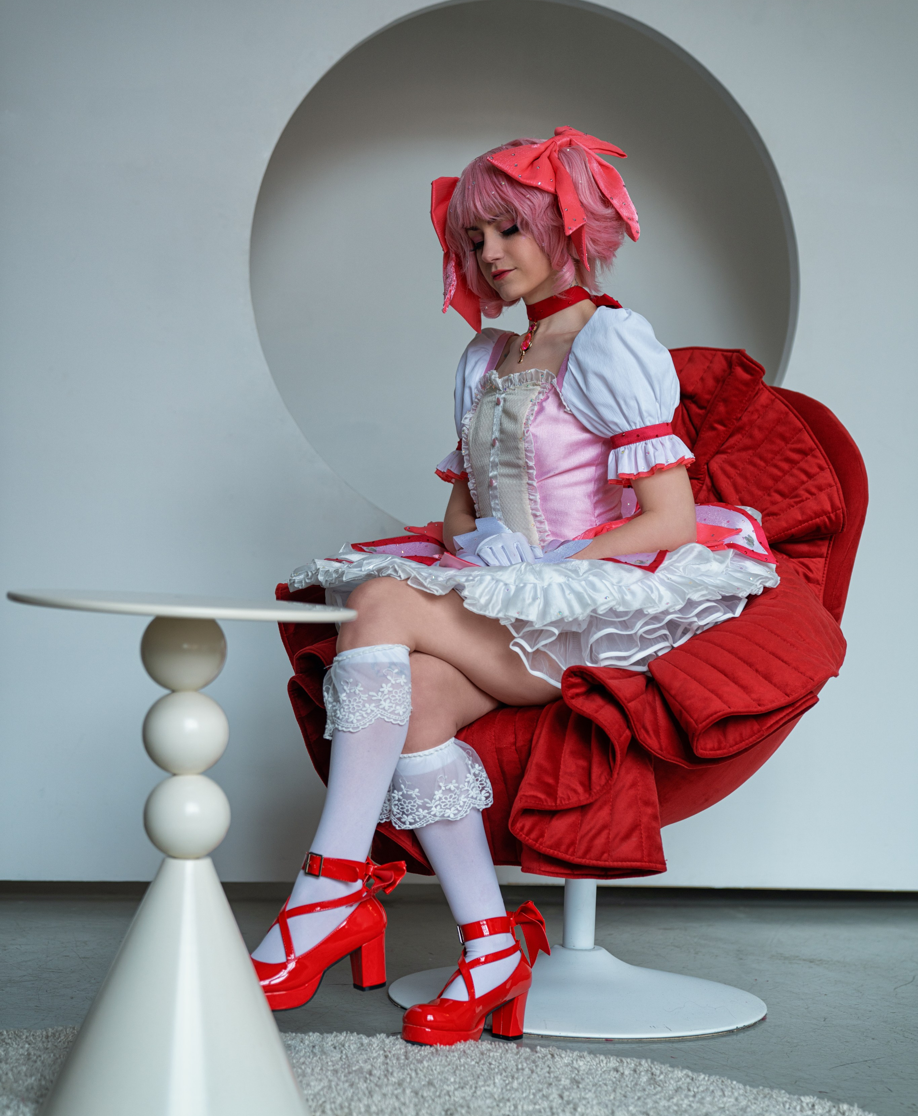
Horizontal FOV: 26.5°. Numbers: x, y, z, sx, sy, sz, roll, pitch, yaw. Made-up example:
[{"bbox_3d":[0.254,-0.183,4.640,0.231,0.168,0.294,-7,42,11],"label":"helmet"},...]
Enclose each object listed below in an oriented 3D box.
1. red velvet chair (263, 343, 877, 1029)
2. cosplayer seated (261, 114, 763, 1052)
[{"bbox_3d":[0.192,0.197,3.253,1.050,1.100,0.950,1,-1,38],"label":"red velvet chair"},{"bbox_3d":[0.111,0.025,3.137,0.900,1.433,0.640,3,-1,-42],"label":"cosplayer seated"}]

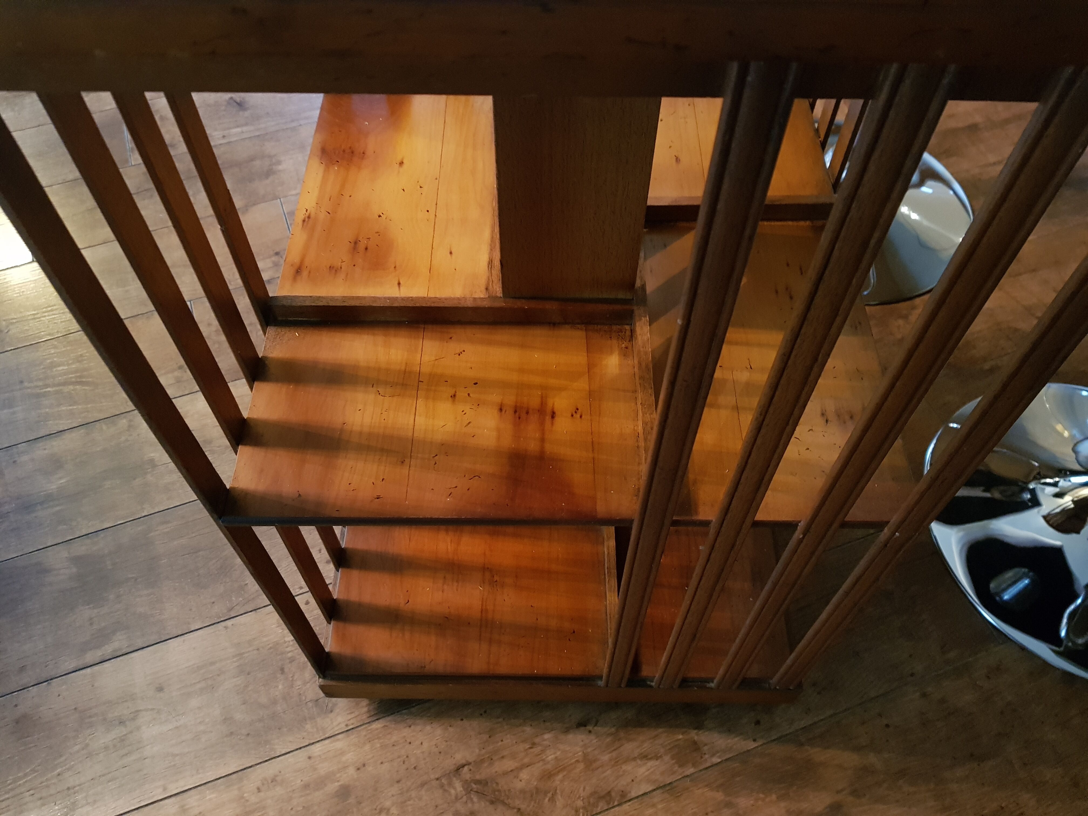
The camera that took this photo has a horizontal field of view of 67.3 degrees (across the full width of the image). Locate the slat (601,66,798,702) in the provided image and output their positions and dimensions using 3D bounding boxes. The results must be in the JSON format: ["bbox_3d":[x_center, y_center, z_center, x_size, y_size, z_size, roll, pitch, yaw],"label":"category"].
[{"bbox_3d":[0.067,0.073,0.499,0.021,0.622,0.009,0,55,0],"label":"slat"}]

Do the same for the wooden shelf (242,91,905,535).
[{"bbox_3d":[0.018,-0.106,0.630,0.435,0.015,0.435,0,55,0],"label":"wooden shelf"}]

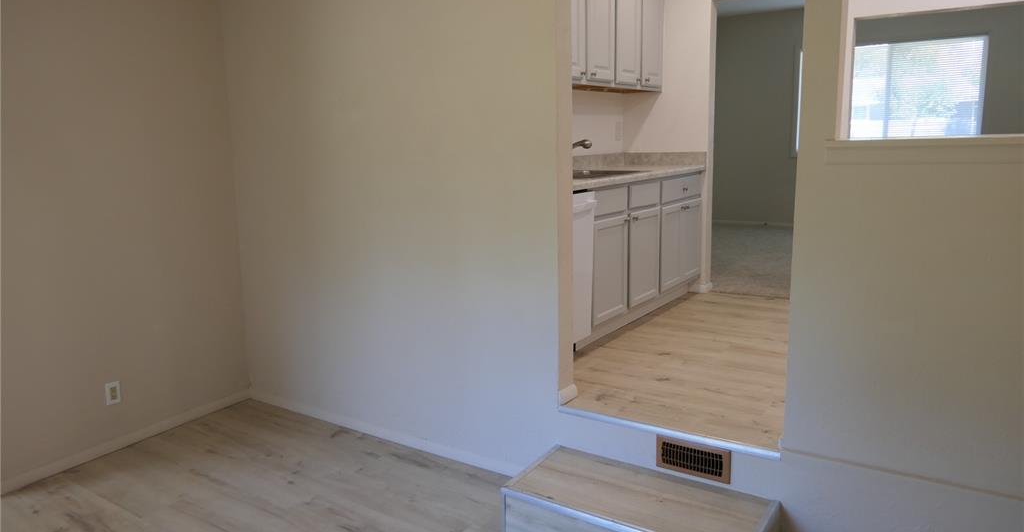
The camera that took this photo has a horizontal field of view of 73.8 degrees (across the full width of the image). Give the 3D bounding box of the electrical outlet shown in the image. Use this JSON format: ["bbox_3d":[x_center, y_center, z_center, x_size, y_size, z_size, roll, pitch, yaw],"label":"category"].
[{"bbox_3d":[-2.023,0.647,3.466,0.009,0.115,0.071,6,12,34],"label":"electrical outlet"}]

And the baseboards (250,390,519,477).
[{"bbox_3d":[-0.744,0.872,3.604,2.030,0.065,0.014,6,12,34],"label":"baseboards"}]

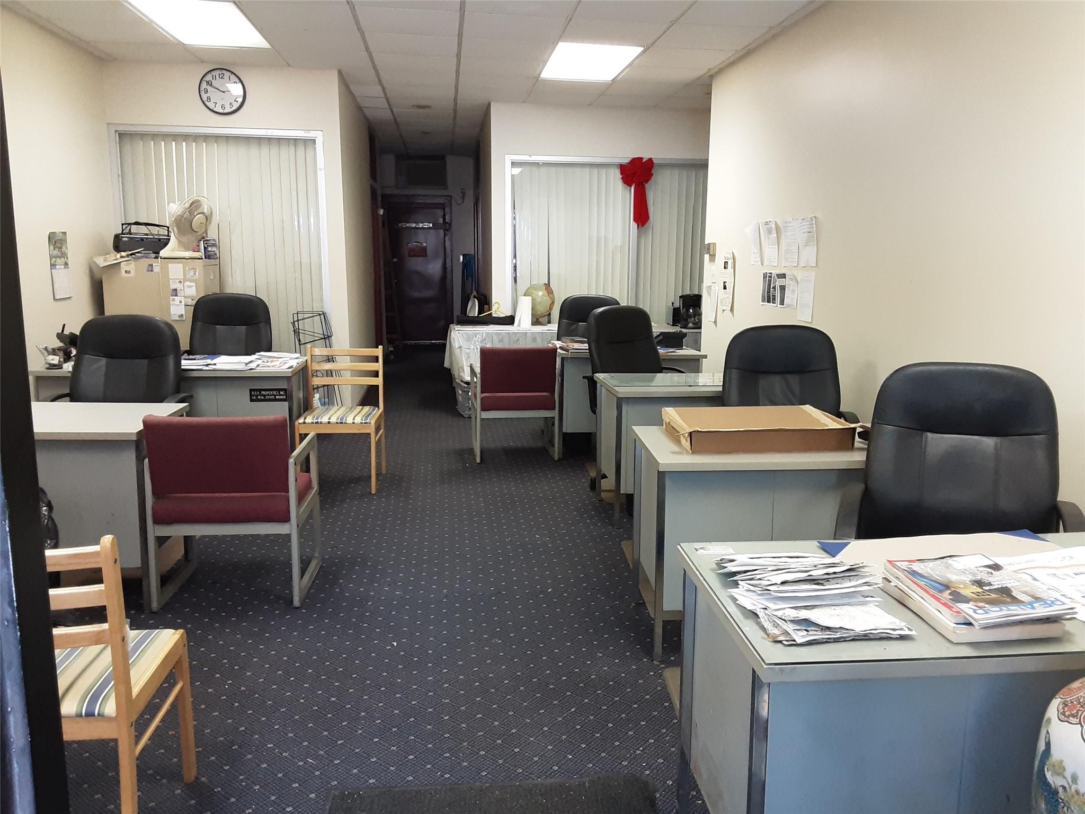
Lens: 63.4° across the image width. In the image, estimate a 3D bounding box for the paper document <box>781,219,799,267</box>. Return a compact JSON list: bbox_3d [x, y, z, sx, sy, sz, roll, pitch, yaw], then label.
[{"bbox_3d":[1.493,-0.986,5.285,0.012,0.278,0.215,-1,10,-6],"label":"paper document"}]

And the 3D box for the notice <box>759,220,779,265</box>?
[{"bbox_3d":[1.426,-1.027,5.525,0.030,0.280,0.210,0,10,-6],"label":"notice"}]

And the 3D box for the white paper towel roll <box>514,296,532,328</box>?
[{"bbox_3d":[-0.172,-0.848,7.906,0.150,0.270,0.120,-6,12,-30],"label":"white paper towel roll"}]

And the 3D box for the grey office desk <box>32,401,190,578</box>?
[{"bbox_3d":[-2.184,0.416,3.767,1.080,0.740,0.650,-1,10,-6],"label":"grey office desk"}]

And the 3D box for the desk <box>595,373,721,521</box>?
[{"bbox_3d":[0.882,0.218,5.008,1.080,0.740,0.650,-1,10,-6],"label":"desk"}]

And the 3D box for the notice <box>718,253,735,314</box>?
[{"bbox_3d":[1.317,-0.887,6.263,0.025,0.406,0.233,0,10,-6],"label":"notice"}]

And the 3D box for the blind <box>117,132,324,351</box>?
[{"bbox_3d":[-2.438,-1.089,6.785,1.533,2.010,0.102,0,10,-6],"label":"blind"}]

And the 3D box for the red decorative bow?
[{"bbox_3d":[0.888,-2.016,8.251,0.315,0.655,0.120,0,10,-6],"label":"red decorative bow"}]

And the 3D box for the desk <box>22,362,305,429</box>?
[{"bbox_3d":[-2.255,0.097,5.481,1.492,0.731,0.660,0,10,-6],"label":"desk"}]

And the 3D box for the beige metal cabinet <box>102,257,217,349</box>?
[{"bbox_3d":[-2.667,-0.363,6.274,0.665,1.360,0.390,0,10,-6],"label":"beige metal cabinet"}]

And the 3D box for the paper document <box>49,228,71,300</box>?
[{"bbox_3d":[-3.072,-0.901,5.596,0.020,0.421,0.266,0,10,-6],"label":"paper document"}]

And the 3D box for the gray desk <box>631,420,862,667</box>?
[{"bbox_3d":[0.978,0.491,3.452,1.218,0.731,0.660,0,10,-4],"label":"gray desk"}]

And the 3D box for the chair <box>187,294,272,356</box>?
[{"bbox_3d":[-2.161,-0.200,5.979,0.650,1.120,0.680,-1,10,-8],"label":"chair"}]

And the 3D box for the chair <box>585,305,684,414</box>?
[{"bbox_3d":[0.626,-0.055,5.472,0.650,1.075,0.680,-6,12,-33],"label":"chair"}]

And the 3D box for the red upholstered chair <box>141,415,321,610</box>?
[{"bbox_3d":[-1.288,0.383,3.715,0.594,0.802,0.629,0,10,-5],"label":"red upholstered chair"}]

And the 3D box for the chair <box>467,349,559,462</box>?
[{"bbox_3d":[-0.216,-0.065,6.327,0.600,0.800,0.600,-1,11,-10],"label":"chair"}]

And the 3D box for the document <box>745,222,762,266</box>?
[{"bbox_3d":[1.391,-1.067,5.759,0.050,0.270,0.200,0,10,-6],"label":"document"}]

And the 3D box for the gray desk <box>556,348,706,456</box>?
[{"bbox_3d":[0.600,-0.066,6.541,1.070,0.740,0.650,-1,10,-6],"label":"gray desk"}]

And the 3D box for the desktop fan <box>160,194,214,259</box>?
[{"bbox_3d":[-2.573,-1.306,6.365,0.290,0.450,0.340,6,12,28],"label":"desktop fan"}]

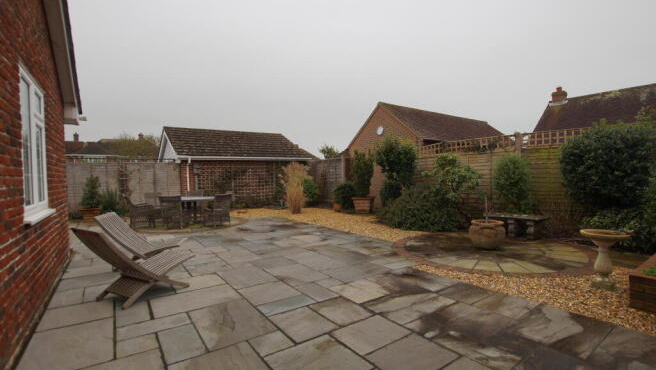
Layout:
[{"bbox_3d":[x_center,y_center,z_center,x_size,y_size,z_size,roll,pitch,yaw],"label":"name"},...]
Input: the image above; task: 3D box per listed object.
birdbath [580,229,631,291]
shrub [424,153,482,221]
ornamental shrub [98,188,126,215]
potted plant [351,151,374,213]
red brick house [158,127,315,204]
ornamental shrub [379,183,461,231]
[{"bbox_3d":[3.337,0.901,3.500,0.450,0.640,0.450,0,2,44],"label":"birdbath"},{"bbox_3d":[3.210,0.135,7.450,1.250,1.860,1.400,-2,2,-36],"label":"shrub"},{"bbox_3d":[-7.398,0.566,10.000,0.780,0.980,0.750,-2,2,-37],"label":"ornamental shrub"},{"bbox_3d":[1.236,-0.087,10.350,0.780,2.160,0.760,0,2,18],"label":"potted plant"},{"bbox_3d":[-4.900,-0.863,14.800,5.900,3.550,6.100,-2,2,-36],"label":"red brick house"},{"bbox_3d":[2.419,0.582,7.700,2.000,1.200,1.600,0,2,37],"label":"ornamental shrub"}]

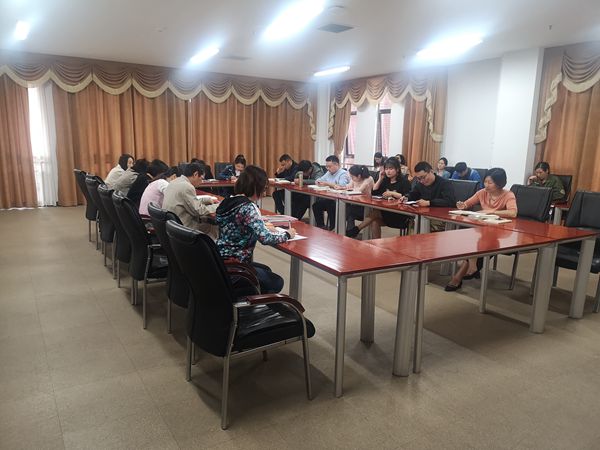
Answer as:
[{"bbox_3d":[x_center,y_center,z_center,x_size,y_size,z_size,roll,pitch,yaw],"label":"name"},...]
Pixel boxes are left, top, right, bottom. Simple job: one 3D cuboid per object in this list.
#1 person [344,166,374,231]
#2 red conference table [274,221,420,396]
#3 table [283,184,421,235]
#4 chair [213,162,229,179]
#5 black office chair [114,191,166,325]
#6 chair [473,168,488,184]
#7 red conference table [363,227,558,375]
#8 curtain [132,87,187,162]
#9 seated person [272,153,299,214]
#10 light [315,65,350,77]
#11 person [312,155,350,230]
[{"bbox_3d":[0.920,-0.304,7.011,0.780,1.180,0.500,-5,12,-31],"label":"person"},{"bbox_3d":[0.114,0.493,3.410,0.620,0.750,1.420,-5,13,-32],"label":"red conference table"},{"bbox_3d":[0.719,0.020,5.995,0.620,0.760,2.800,-5,12,-30],"label":"table"},{"bbox_3d":[-1.333,-0.728,9.532,0.600,1.030,0.720,-5,12,-31],"label":"chair"},{"bbox_3d":[-1.120,0.226,3.883,0.720,1.030,0.600,-5,13,-32],"label":"black office chair"},{"bbox_3d":[3.234,-0.570,9.223,0.720,1.030,0.600,-5,12,-31],"label":"chair"},{"bbox_3d":[1.165,0.489,3.489,1.380,0.760,0.620,-5,12,-30],"label":"red conference table"},{"bbox_3d":[-3.204,-1.849,10.999,1.300,2.600,0.200,-5,12,-33],"label":"curtain"},{"bbox_3d":[-0.187,-0.687,8.337,0.880,1.190,0.560,-5,13,-32],"label":"seated person"},{"bbox_3d":[0.655,-3.221,9.844,0.250,0.080,1.270,-5,13,-32],"label":"light"},{"bbox_3d":[0.460,-0.459,7.302,0.800,1.220,0.520,-5,12,-30],"label":"person"}]

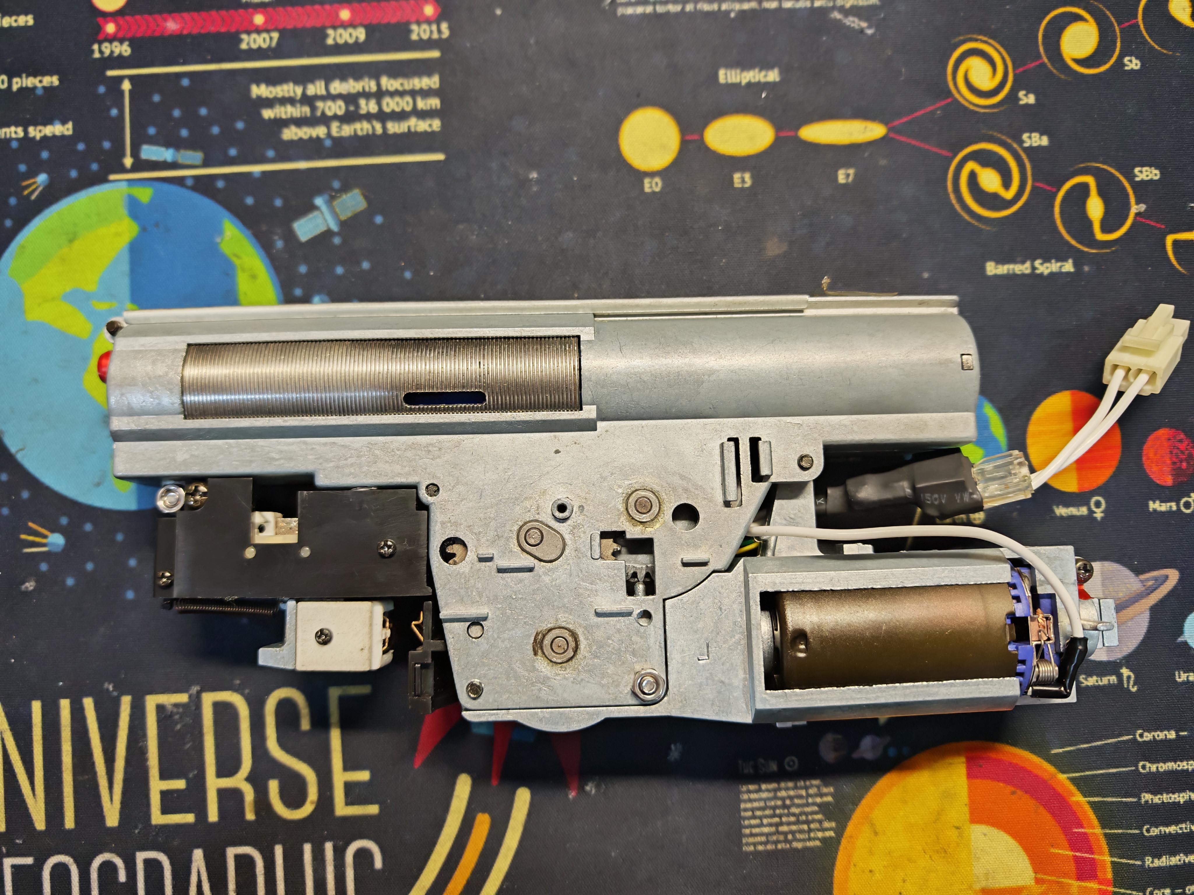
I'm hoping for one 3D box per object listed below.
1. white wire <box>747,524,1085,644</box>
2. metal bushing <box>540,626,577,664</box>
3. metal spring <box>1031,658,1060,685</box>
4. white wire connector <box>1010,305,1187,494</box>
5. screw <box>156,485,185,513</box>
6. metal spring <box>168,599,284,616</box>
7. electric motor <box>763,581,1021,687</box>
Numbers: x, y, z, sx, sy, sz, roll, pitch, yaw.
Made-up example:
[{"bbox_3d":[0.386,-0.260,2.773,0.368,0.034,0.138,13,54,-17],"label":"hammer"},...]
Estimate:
[{"bbox_3d":[0.057,0.021,0.146,0.062,0.007,0.018,9,89,1],"label":"white wire"},{"bbox_3d":[-0.007,0.034,0.144,0.006,0.002,0.006,0,83,0],"label":"metal bushing"},{"bbox_3d":[0.081,0.040,0.149,0.004,0.004,0.004,-2,83,-1],"label":"metal spring"},{"bbox_3d":[0.101,-0.008,0.164,0.013,0.015,0.048,41,89,1],"label":"white wire connector"},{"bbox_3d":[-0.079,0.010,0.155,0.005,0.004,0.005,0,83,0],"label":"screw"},{"bbox_3d":[-0.070,0.030,0.156,0.021,0.003,0.003,2,89,0],"label":"metal spring"},{"bbox_3d":[0.052,0.035,0.156,0.044,0.025,0.025,-2,83,-1],"label":"electric motor"}]

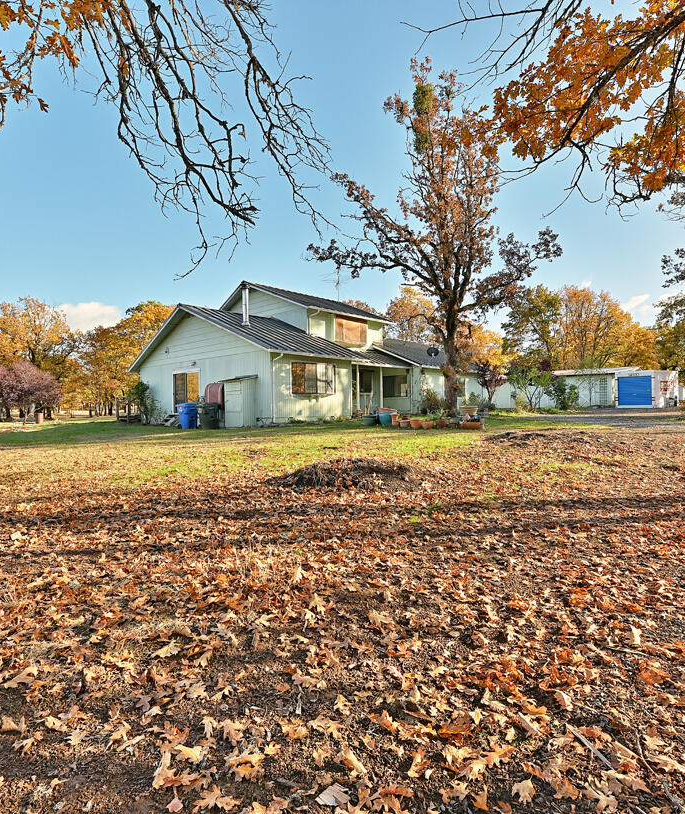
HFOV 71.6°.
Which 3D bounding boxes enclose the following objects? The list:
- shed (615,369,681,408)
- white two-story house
[{"bbox_3d":[21.039,-1.123,32.768,3.850,2.440,2.440,0,0,-36],"label":"shed"},{"bbox_3d":[-1.390,-2.970,29.730,13.400,7.500,18.200,0,0,44],"label":"white two-story house"}]

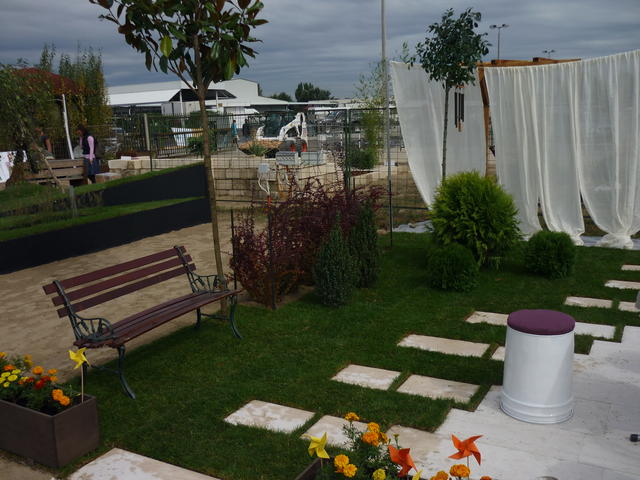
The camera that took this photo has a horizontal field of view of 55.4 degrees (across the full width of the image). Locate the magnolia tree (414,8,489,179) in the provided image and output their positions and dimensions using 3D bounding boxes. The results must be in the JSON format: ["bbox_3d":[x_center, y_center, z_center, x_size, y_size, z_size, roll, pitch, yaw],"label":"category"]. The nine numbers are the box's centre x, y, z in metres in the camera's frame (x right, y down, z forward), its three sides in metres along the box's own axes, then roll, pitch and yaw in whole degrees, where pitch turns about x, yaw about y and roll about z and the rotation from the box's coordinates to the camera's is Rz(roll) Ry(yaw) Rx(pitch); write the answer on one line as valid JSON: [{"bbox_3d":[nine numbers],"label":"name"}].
[{"bbox_3d":[1.723,-1.407,8.036,1.000,3.108,0.950,-2,9,0],"label":"magnolia tree"}]

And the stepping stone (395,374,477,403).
[{"bbox_3d":[0.767,0.983,3.947,0.462,0.045,0.291,3,12,29],"label":"stepping stone"}]

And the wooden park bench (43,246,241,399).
[{"bbox_3d":[-1.232,0.549,4.631,0.668,0.765,1.451,3,12,28],"label":"wooden park bench"}]

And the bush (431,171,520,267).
[{"bbox_3d":[1.801,-0.230,7.030,1.038,1.099,1.018,-3,11,0],"label":"bush"}]

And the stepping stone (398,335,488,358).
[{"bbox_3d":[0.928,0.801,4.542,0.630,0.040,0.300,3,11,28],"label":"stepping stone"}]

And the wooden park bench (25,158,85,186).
[{"bbox_3d":[-6.515,-1.623,15.000,1.450,0.800,0.620,-5,11,-8],"label":"wooden park bench"}]

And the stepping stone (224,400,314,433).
[{"bbox_3d":[-0.300,1.087,3.688,0.455,0.045,0.296,3,12,29],"label":"stepping stone"}]

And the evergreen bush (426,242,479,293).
[{"bbox_3d":[1.370,0.257,6.271,0.529,0.478,0.529,-3,11,0],"label":"evergreen bush"}]

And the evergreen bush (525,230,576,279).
[{"bbox_3d":[2.494,0.126,6.600,0.540,0.510,0.540,-2,9,0],"label":"evergreen bush"}]

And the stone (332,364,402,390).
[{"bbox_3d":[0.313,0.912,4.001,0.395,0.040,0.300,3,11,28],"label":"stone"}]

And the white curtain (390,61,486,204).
[{"bbox_3d":[1.777,-1.375,8.993,1.487,2.344,0.250,-4,10,-15],"label":"white curtain"}]

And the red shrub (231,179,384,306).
[{"bbox_3d":[-0.144,-0.075,6.638,0.916,1.140,1.883,3,12,29],"label":"red shrub"}]

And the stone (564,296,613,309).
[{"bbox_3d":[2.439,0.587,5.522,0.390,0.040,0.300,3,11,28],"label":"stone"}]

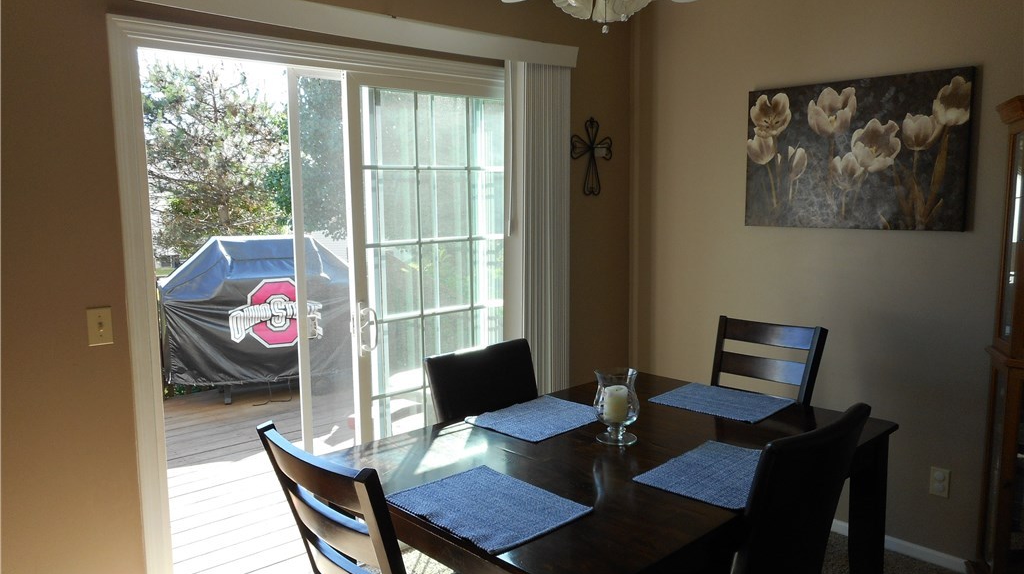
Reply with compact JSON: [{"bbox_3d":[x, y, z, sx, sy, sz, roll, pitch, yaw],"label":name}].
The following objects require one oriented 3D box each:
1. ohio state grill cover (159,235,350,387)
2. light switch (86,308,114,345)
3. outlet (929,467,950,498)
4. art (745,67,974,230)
[{"bbox_3d":[-1.877,0.129,5.678,1.430,1.070,0.580,-4,8,-26],"label":"ohio state grill cover"},{"bbox_3d":[-1.288,0.124,2.318,0.070,0.116,0.012,-7,10,-41],"label":"light switch"},{"bbox_3d":[1.711,0.785,2.965,0.010,0.115,0.070,-7,10,-41],"label":"outlet"},{"bbox_3d":[1.408,-0.555,3.113,0.030,0.610,0.914,-7,10,-41],"label":"art"}]

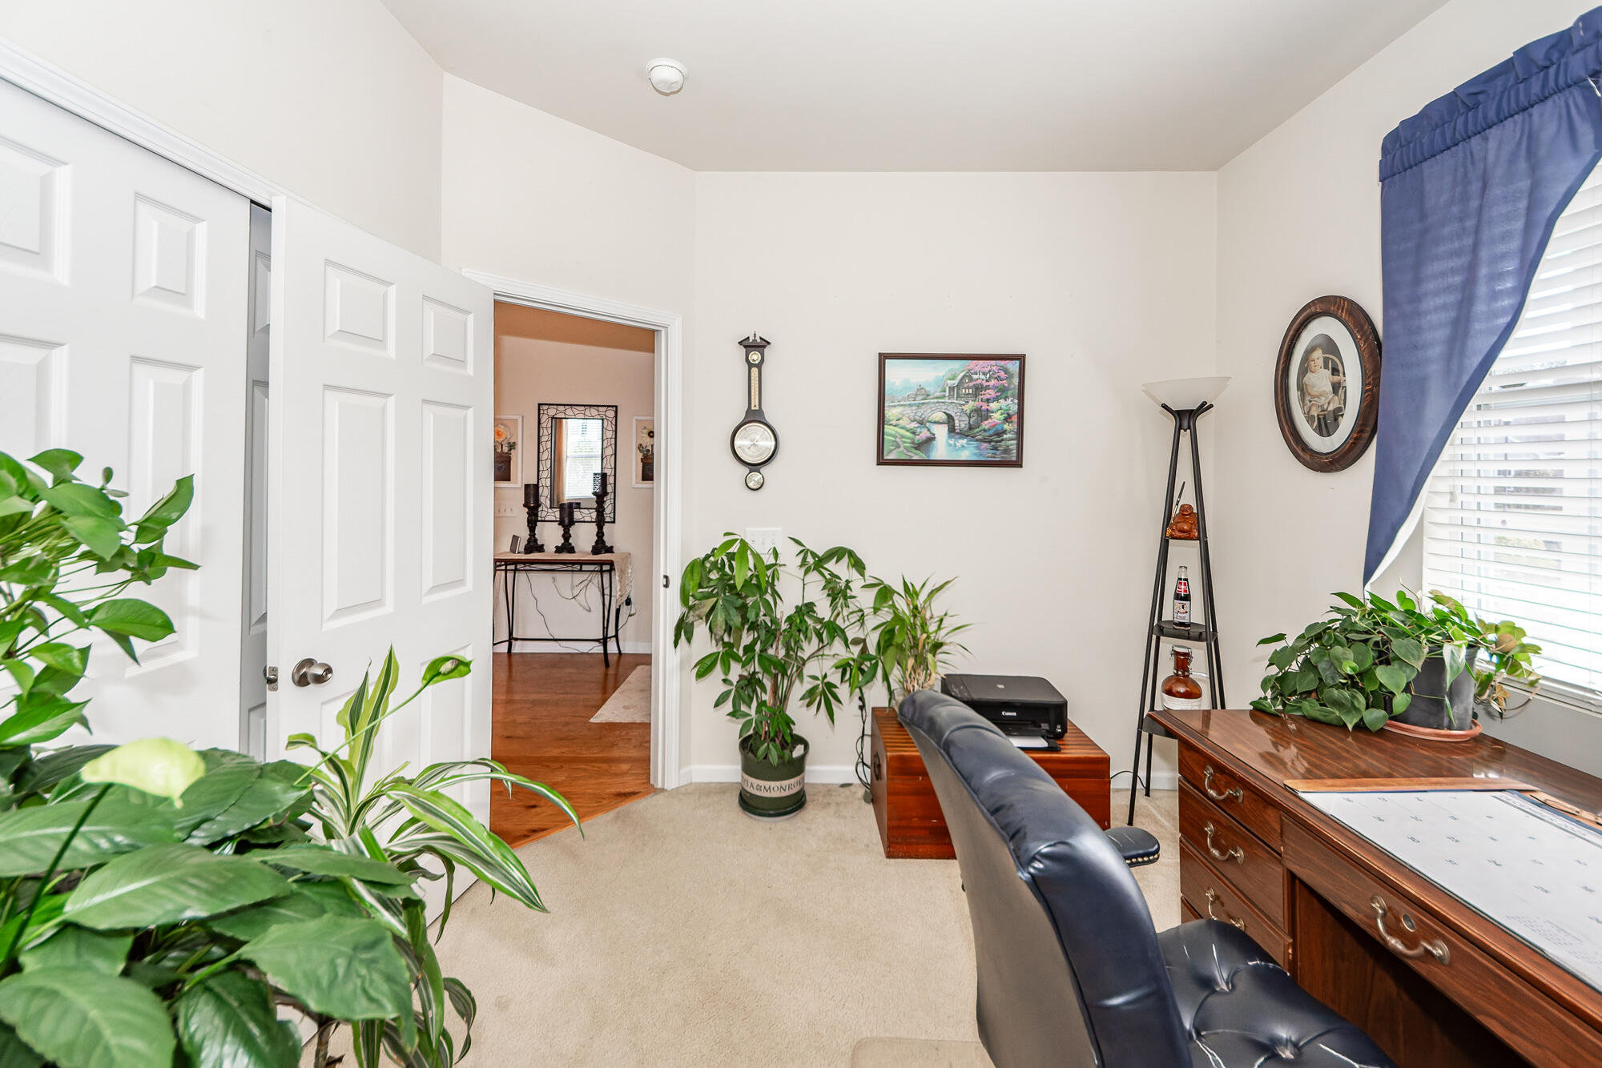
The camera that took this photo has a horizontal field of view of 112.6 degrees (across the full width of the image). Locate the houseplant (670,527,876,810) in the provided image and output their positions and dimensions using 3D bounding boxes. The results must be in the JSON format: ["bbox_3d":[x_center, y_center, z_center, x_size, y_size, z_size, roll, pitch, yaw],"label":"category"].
[{"bbox_3d":[-0.105,0.575,2.170,0.810,1.150,0.580,0,5,0],"label":"houseplant"}]

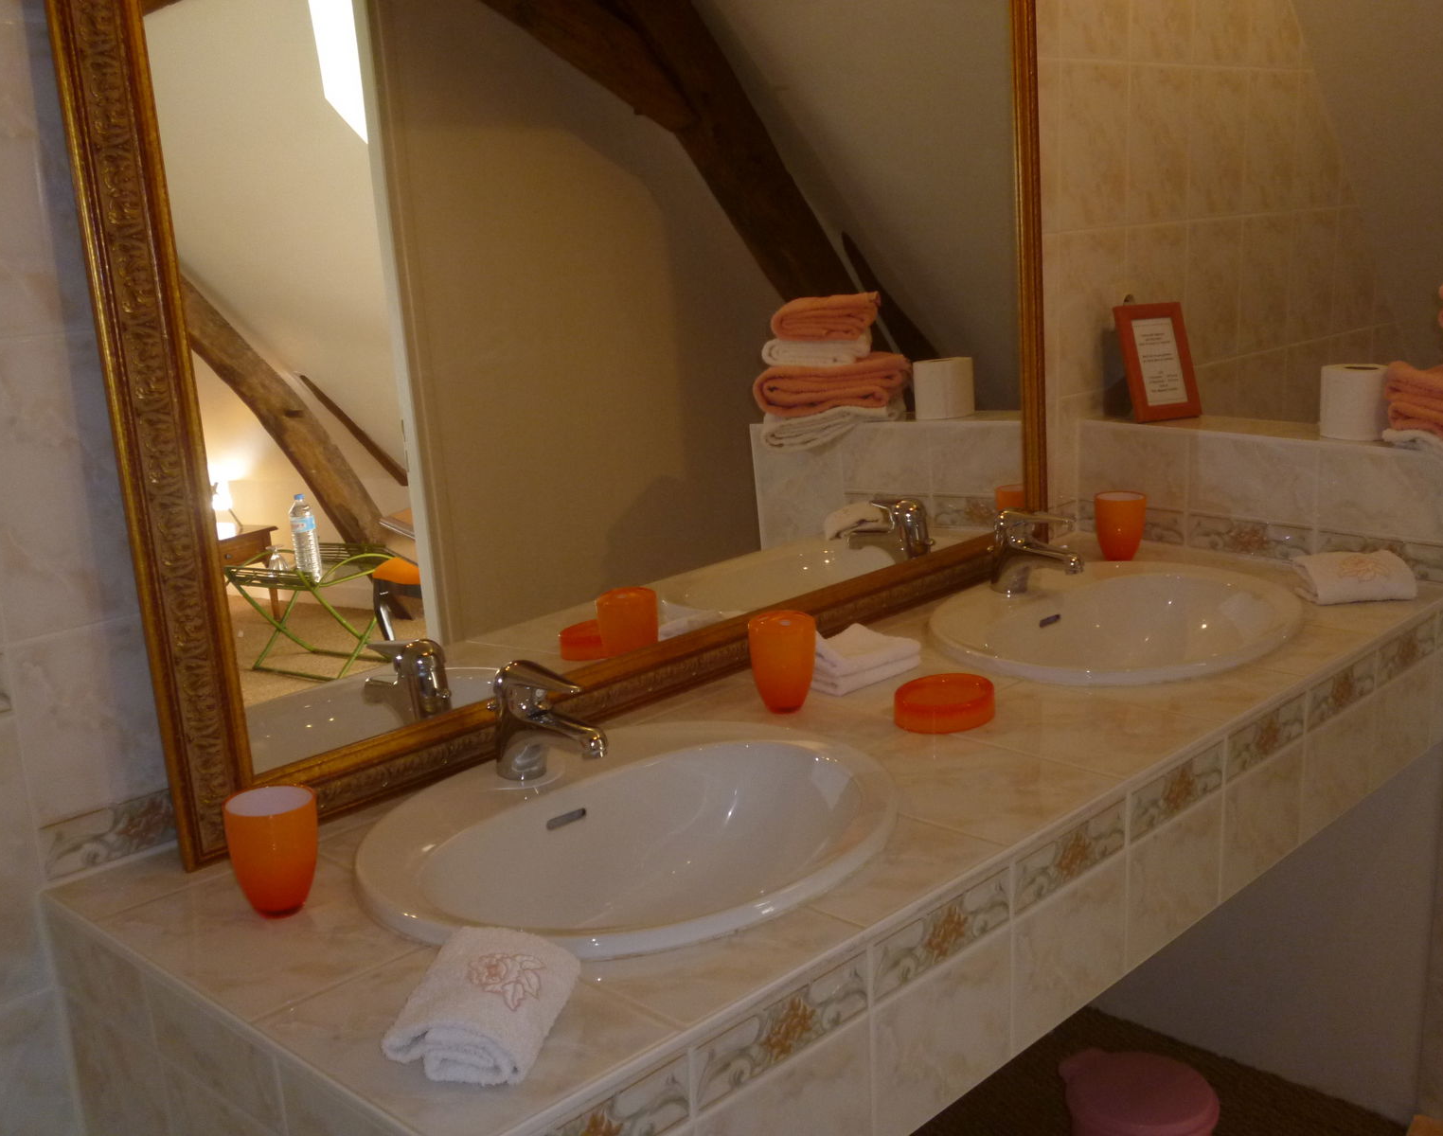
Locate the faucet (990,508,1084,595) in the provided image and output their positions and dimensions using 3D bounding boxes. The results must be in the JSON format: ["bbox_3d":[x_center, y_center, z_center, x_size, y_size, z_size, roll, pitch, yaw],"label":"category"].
[{"bbox_3d":[0.424,-0.019,2.103,0.155,0.117,0.050,11,19,43],"label":"faucet"}]

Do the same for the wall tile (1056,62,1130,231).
[{"bbox_3d":[0.572,-0.646,2.423,0.010,0.248,0.198,11,19,43],"label":"wall tile"}]

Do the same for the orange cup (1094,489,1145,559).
[{"bbox_3d":[0.596,-0.059,2.356,0.078,0.099,0.078,-2,14,1],"label":"orange cup"}]

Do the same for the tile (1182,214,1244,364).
[{"bbox_3d":[0.859,-0.483,2.760,0.010,0.248,0.198,11,19,43],"label":"tile"}]

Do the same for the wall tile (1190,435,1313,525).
[{"bbox_3d":[0.781,-0.131,2.319,0.198,0.119,0.010,11,19,43],"label":"wall tile"}]

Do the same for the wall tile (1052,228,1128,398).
[{"bbox_3d":[0.582,-0.404,2.483,0.010,0.248,0.198,11,19,43],"label":"wall tile"}]

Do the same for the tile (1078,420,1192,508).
[{"bbox_3d":[0.641,-0.158,2.451,0.188,0.119,0.010,11,19,43],"label":"tile"}]

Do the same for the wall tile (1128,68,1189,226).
[{"bbox_3d":[0.711,-0.686,2.561,0.010,0.248,0.198,11,19,43],"label":"wall tile"}]

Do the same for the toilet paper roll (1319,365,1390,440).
[{"bbox_3d":[0.920,-0.240,2.278,0.102,0.097,0.102,11,19,43],"label":"toilet paper roll"}]

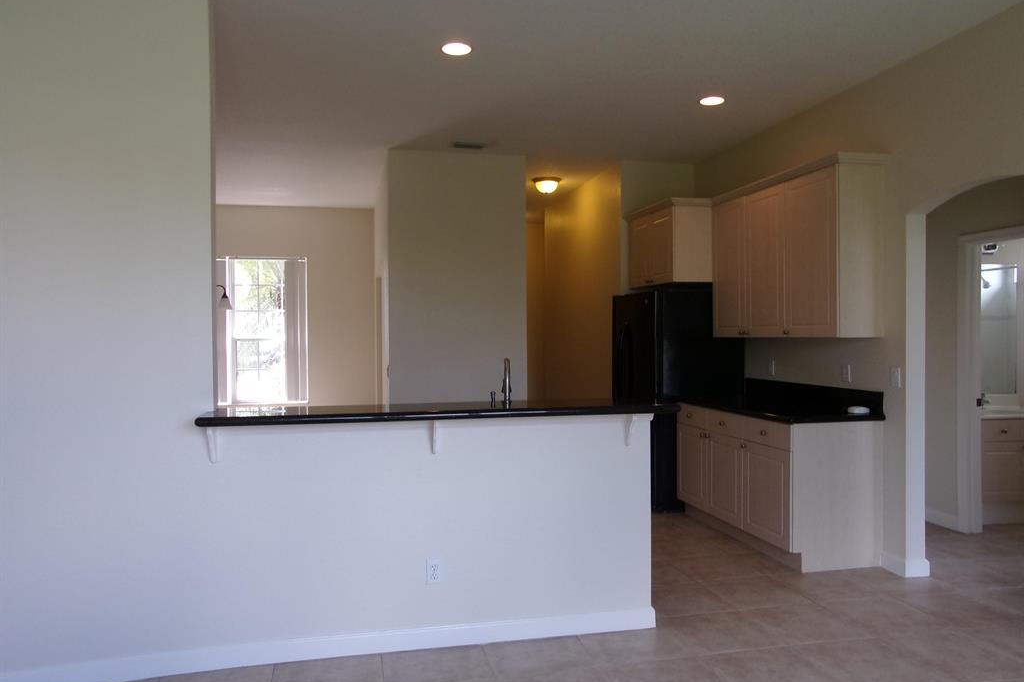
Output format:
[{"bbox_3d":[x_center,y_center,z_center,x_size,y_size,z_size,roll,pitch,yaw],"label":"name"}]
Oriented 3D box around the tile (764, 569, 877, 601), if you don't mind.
[{"bbox_3d":[1.765,1.393,4.081,0.450,0.012,0.450,0,0,-13],"label":"tile"}]

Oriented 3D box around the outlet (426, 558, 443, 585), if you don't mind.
[{"bbox_3d":[-0.351,1.042,3.208,0.071,0.116,0.012,0,0,-13],"label":"outlet"}]

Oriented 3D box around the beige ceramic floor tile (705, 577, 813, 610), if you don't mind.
[{"bbox_3d":[1.346,1.393,3.961,0.450,0.012,0.450,0,0,-13],"label":"beige ceramic floor tile"}]

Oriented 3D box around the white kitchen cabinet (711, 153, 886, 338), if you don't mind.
[{"bbox_3d":[1.935,-0.576,5.072,0.349,1.113,1.566,0,0,-13],"label":"white kitchen cabinet"}]

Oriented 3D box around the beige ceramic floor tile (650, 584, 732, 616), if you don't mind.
[{"bbox_3d":[0.897,1.391,3.817,0.445,0.012,0.438,0,0,-12],"label":"beige ceramic floor tile"}]

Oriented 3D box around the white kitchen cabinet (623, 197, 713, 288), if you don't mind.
[{"bbox_3d":[1.514,-0.816,6.247,0.688,0.674,0.965,0,0,-12],"label":"white kitchen cabinet"}]

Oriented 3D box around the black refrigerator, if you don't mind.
[{"bbox_3d":[1.411,0.490,6.260,0.763,1.783,0.916,0,0,-13],"label":"black refrigerator"}]

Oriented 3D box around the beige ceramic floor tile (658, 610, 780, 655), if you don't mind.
[{"bbox_3d":[0.992,1.390,3.384,0.445,0.012,0.438,0,0,-12],"label":"beige ceramic floor tile"}]

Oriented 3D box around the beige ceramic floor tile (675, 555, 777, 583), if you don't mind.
[{"bbox_3d":[1.272,1.392,4.365,0.450,0.012,0.450,0,0,-13],"label":"beige ceramic floor tile"}]

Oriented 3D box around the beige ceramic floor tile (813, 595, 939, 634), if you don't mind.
[{"bbox_3d":[1.873,1.391,3.579,0.445,0.012,0.438,0,0,-12],"label":"beige ceramic floor tile"}]

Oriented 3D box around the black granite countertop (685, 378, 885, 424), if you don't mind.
[{"bbox_3d":[1.790,0.413,5.064,0.637,0.200,1.561,0,0,-13],"label":"black granite countertop"}]

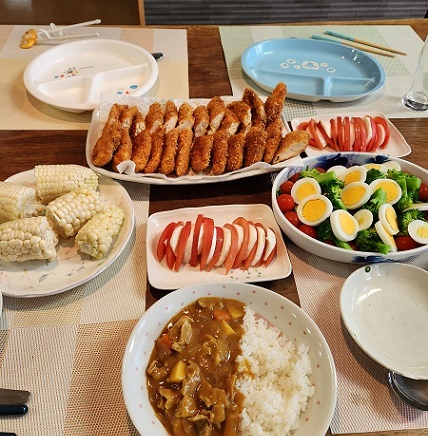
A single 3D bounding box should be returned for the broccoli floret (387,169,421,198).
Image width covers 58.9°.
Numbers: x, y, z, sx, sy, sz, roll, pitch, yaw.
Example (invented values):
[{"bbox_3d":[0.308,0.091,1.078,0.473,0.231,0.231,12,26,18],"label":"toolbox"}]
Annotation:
[{"bbox_3d":[0.278,-0.051,0.556,0.043,0.036,0.042,-3,53,-6],"label":"broccoli floret"}]

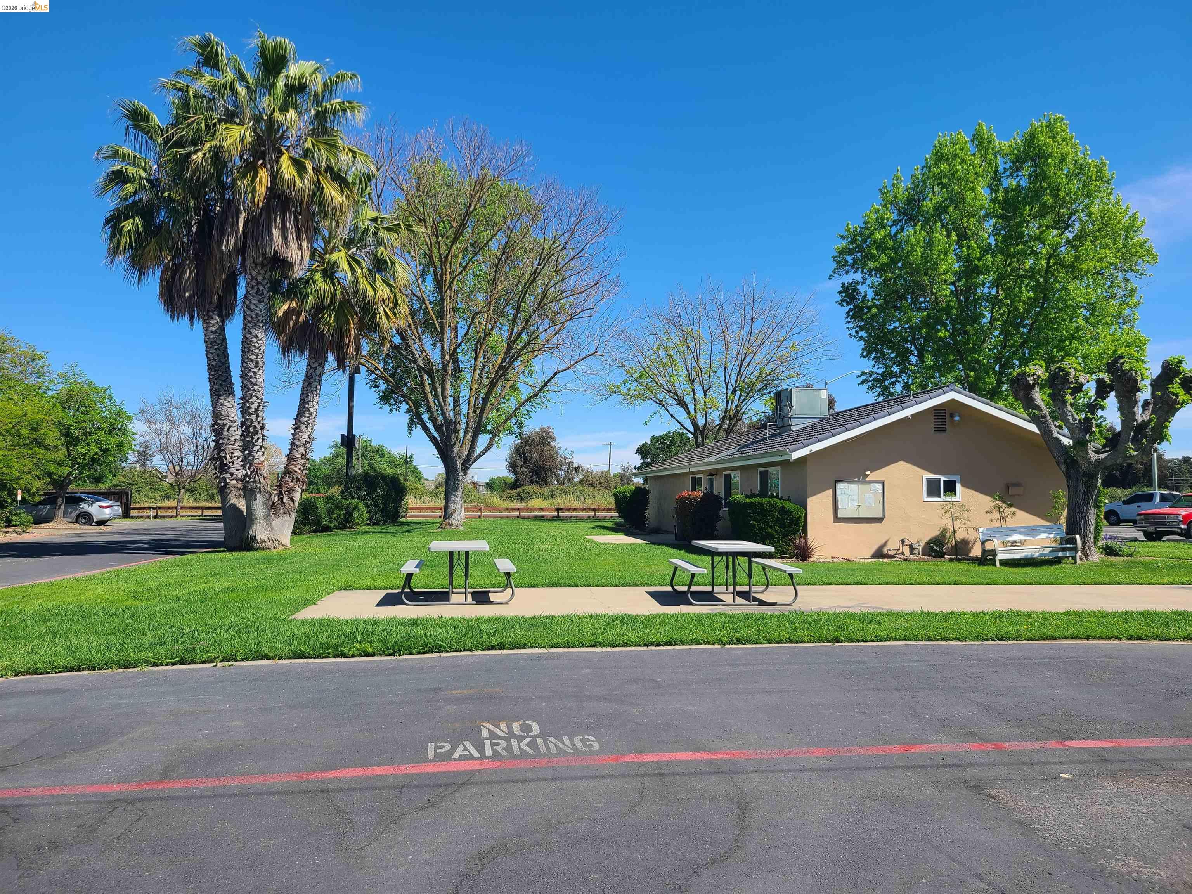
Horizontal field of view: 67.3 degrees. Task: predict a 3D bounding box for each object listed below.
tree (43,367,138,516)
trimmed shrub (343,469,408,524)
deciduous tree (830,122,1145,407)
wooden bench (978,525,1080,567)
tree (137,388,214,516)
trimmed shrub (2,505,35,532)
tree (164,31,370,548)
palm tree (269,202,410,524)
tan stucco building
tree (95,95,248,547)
[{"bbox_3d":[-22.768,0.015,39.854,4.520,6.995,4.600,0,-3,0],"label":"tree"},{"bbox_3d":[-10.559,2.402,42.739,3.026,2.715,2.751,1,-3,-14],"label":"trimmed shrub"},{"bbox_3d":[17.904,-5.759,40.353,13.168,18.822,12.469,-1,-3,24],"label":"deciduous tree"},{"bbox_3d":[9.003,2.045,18.655,1.943,0.830,0.668,1,-3,-11],"label":"wooden bench"},{"bbox_3d":[-27.520,0.388,58.762,4.533,8.458,4.215,2,-3,-25],"label":"tree"},{"bbox_3d":[-21.008,2.619,32.502,1.184,1.010,1.100,0,-3,0],"label":"trimmed shrub"},{"bbox_3d":[-9.268,-4.568,25.182,5.819,14.644,5.400,0,-3,0],"label":"tree"},{"bbox_3d":[-7.243,-2.212,25.155,3.823,9.950,3.800,0,-3,0],"label":"palm tree"},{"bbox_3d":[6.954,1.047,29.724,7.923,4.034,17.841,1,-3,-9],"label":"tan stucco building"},{"bbox_3d":[-11.461,-3.564,24.824,4.150,12.658,3.944,2,-3,-25],"label":"tree"}]

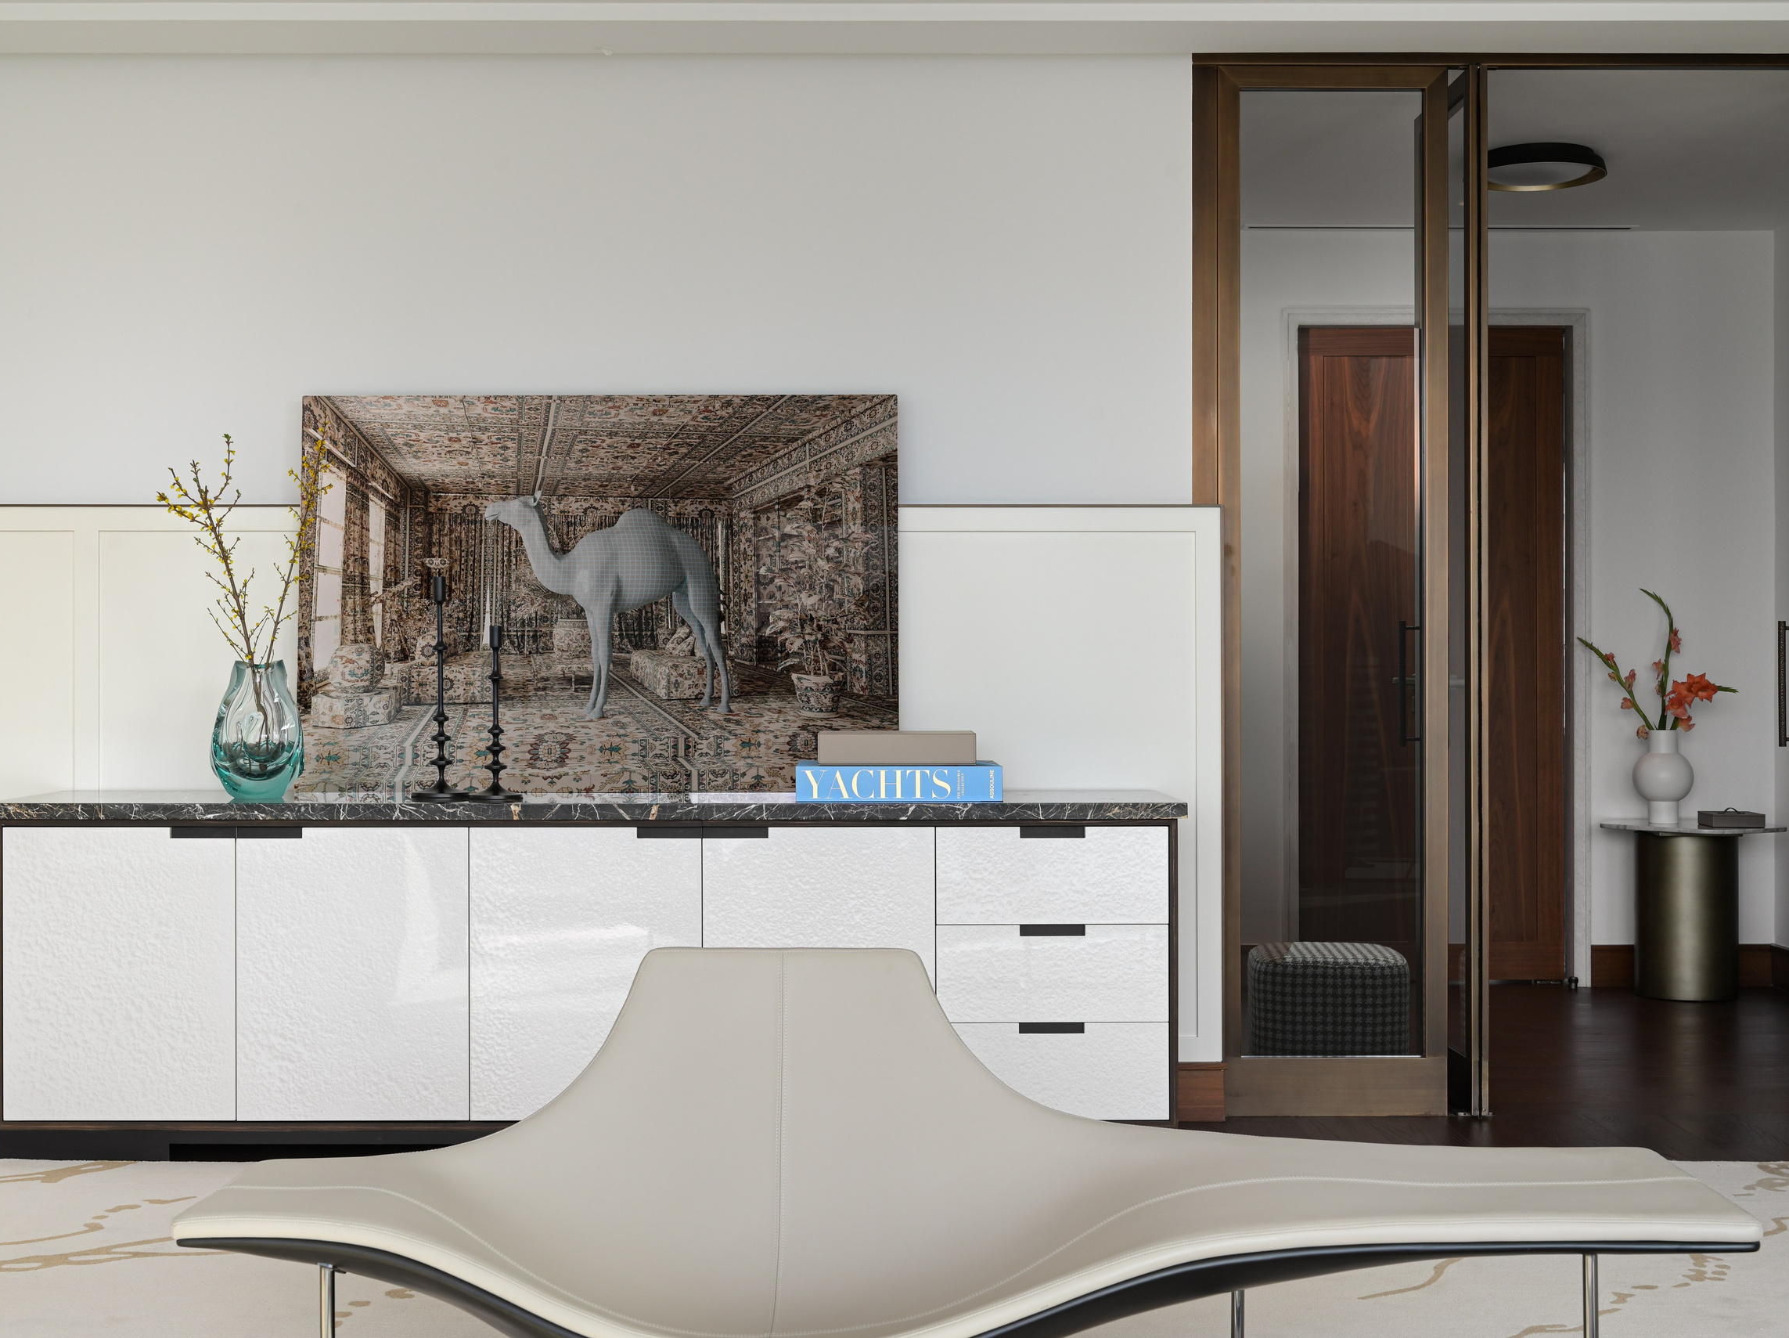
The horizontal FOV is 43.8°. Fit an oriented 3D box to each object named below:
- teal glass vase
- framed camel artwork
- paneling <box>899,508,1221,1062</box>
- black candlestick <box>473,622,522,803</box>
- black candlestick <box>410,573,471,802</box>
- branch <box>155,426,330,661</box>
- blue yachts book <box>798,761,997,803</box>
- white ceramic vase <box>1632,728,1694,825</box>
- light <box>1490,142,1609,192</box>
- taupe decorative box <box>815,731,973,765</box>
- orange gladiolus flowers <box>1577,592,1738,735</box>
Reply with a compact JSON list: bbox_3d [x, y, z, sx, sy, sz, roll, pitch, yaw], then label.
[{"bbox_3d":[-1.439,0.136,5.030,0.208,0.312,0.180,0,0,0],"label":"teal glass vase"},{"bbox_3d":[-0.665,-0.171,5.025,1.348,0.900,0.035,0,-5,0],"label":"framed camel artwork"},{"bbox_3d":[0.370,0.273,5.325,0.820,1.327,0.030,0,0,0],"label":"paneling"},{"bbox_3d":[-0.838,0.092,4.690,0.110,0.370,0.110,0,0,0],"label":"black candlestick"},{"bbox_3d":[-1.008,0.040,4.945,0.133,0.503,0.133,0,0,0],"label":"black candlestick"},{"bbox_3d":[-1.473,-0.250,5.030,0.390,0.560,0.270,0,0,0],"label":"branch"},{"bbox_3d":[0.008,0.239,4.780,0.428,0.077,0.345,0,0,-1],"label":"blue yachts book"},{"bbox_3d":[2.448,0.344,7.080,0.195,0.297,0.195,0,0,0],"label":"white ceramic vase"},{"bbox_3d":[1.857,-1.456,6.460,0.400,0.062,0.400,0,0,0],"label":"light"},{"bbox_3d":[0.006,0.169,4.775,0.331,0.065,0.240,0,0,-1],"label":"taupe decorative box"},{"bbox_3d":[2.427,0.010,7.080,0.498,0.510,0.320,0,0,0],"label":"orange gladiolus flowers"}]

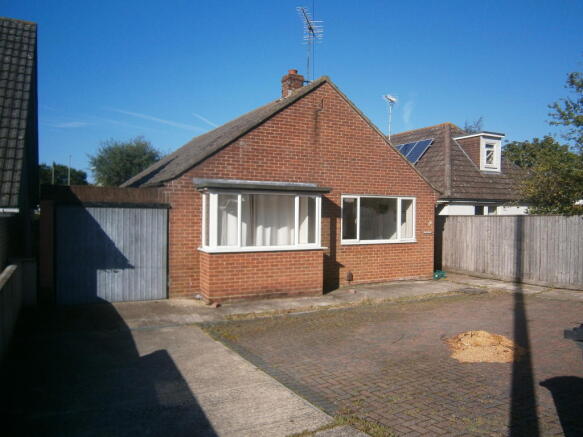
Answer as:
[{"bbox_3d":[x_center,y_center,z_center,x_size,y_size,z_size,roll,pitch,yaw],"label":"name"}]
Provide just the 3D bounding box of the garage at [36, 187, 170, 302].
[{"bbox_3d":[-4.802,0.439,11.014,2.303,2.333,5.333,0,2,-26],"label":"garage"}]

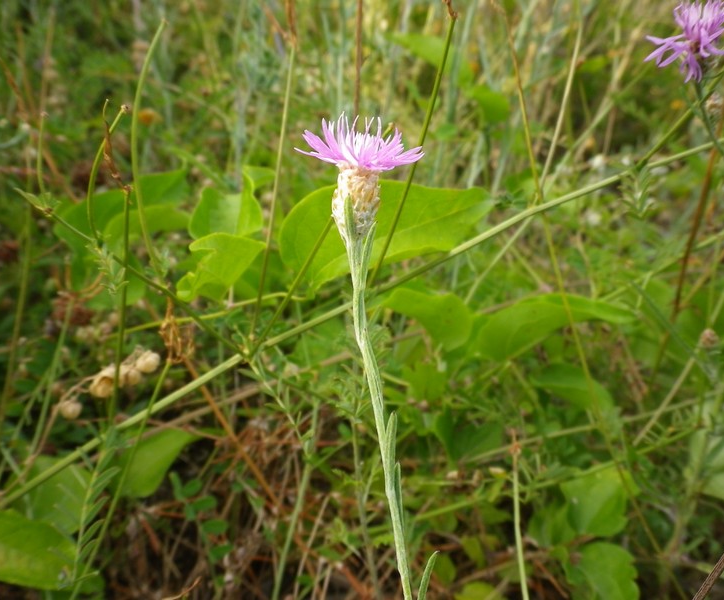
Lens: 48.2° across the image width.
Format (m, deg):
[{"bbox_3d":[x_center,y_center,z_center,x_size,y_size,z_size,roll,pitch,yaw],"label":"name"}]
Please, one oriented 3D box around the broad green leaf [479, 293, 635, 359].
[{"bbox_3d":[0.108,0.015,0.450,0.088,0.018,0.045,-5,41,-9],"label":"broad green leaf"}]

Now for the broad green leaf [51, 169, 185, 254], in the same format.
[{"bbox_3d":[-0.136,-0.050,0.460,0.079,0.016,0.046,-26,57,-9],"label":"broad green leaf"}]

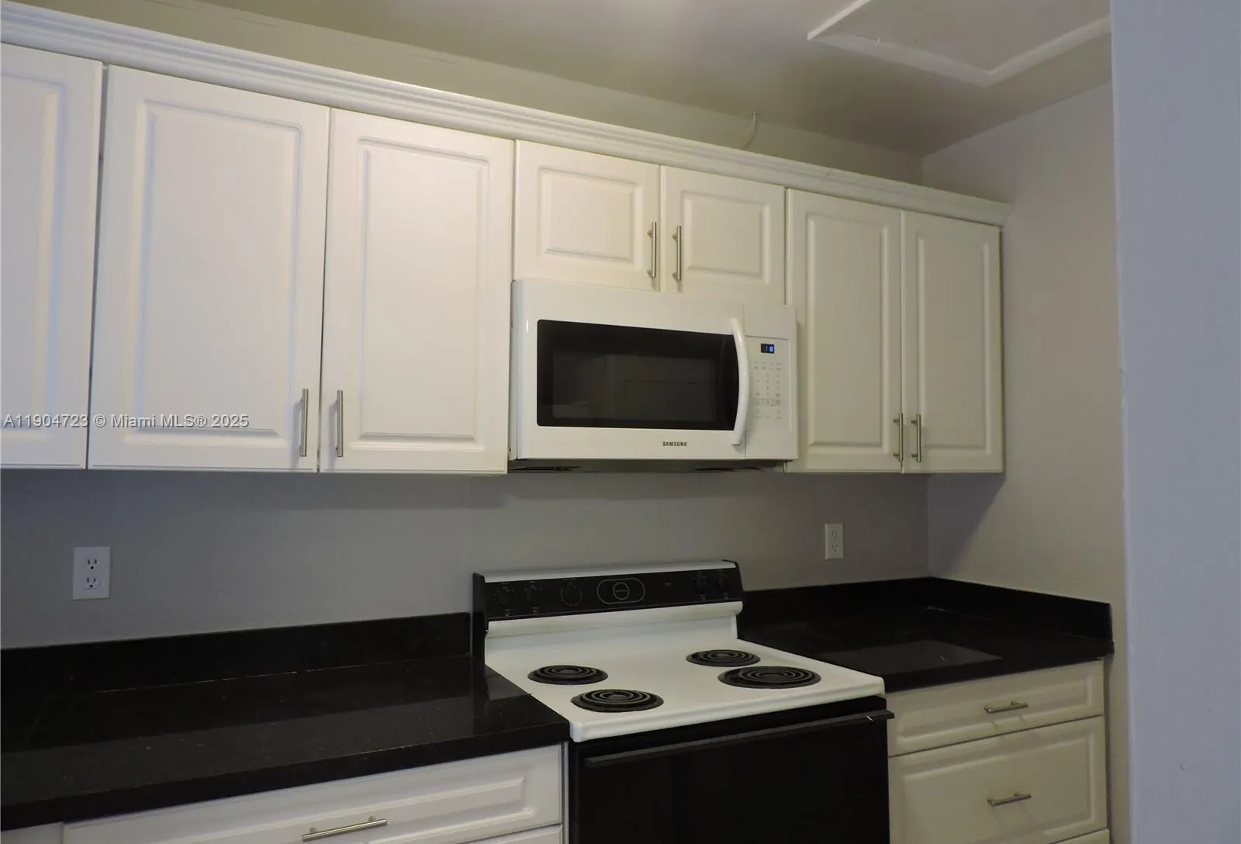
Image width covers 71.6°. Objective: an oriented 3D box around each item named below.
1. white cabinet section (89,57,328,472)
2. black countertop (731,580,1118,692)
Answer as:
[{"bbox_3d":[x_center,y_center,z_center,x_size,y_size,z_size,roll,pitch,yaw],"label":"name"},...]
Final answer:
[{"bbox_3d":[-0.784,-0.279,1.676,0.395,0.752,0.022,2,-3,-26],"label":"white cabinet section"},{"bbox_3d":[0.825,0.575,2.435,0.817,0.143,0.637,2,-3,-26],"label":"black countertop"}]

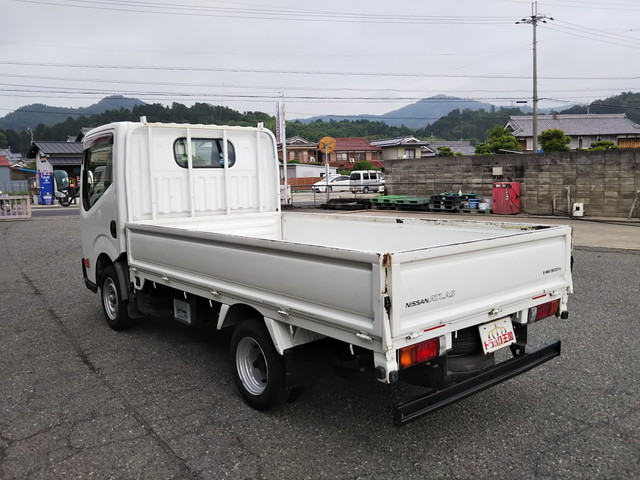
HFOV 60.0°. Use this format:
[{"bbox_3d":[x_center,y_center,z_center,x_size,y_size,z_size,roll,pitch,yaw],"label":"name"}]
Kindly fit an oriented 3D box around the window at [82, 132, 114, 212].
[{"bbox_3d":[-2.212,-0.662,5.603,0.070,0.740,0.850,0,4,-39],"label":"window"}]

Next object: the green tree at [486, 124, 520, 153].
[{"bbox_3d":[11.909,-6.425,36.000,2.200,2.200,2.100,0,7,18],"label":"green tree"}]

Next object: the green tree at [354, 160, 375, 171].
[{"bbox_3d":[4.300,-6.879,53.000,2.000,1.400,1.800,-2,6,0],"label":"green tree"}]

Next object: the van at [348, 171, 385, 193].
[{"bbox_3d":[4.154,-5.019,48.000,3.400,1.880,1.480,-8,9,-44],"label":"van"}]

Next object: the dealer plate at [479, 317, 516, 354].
[{"bbox_3d":[1.076,0.572,3.335,0.328,0.165,0.020,-7,-6,-39],"label":"dealer plate"}]

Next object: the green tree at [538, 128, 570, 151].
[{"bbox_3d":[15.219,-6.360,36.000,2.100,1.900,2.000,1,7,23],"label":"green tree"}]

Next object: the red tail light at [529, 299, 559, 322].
[{"bbox_3d":[1.373,0.445,3.476,0.345,0.100,0.080,-7,8,-39],"label":"red tail light"}]

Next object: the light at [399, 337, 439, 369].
[{"bbox_3d":[0.469,0.553,2.741,0.305,0.100,0.075,-7,8,-39],"label":"light"}]

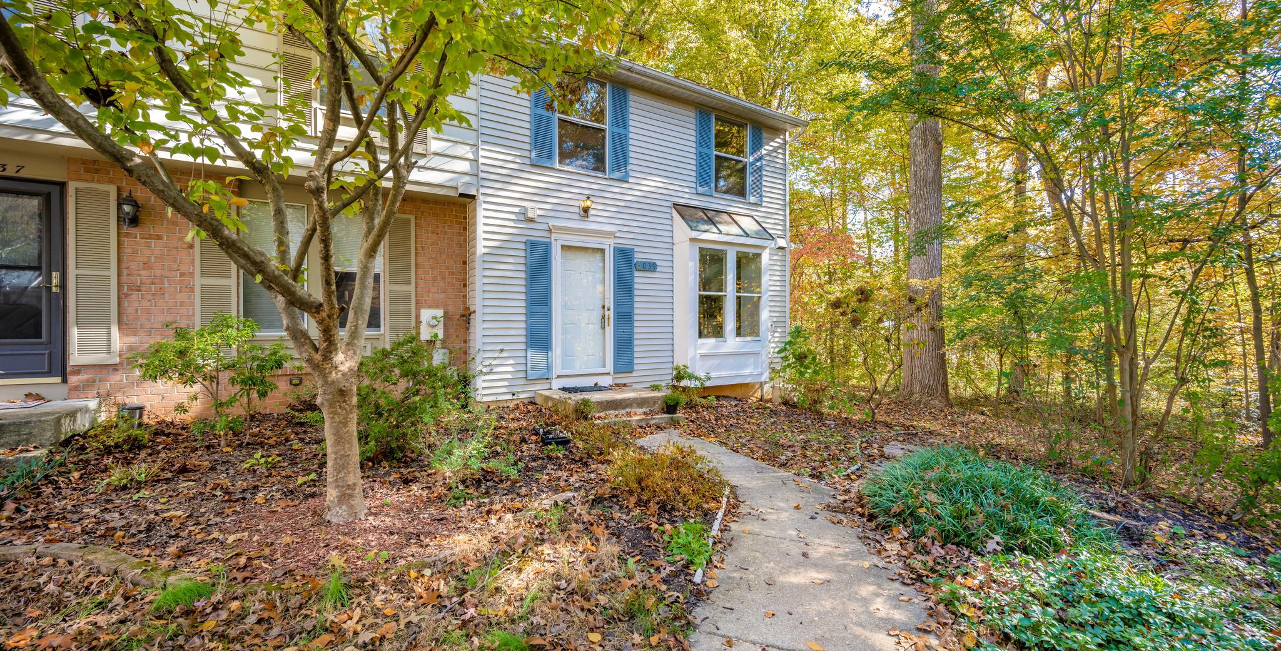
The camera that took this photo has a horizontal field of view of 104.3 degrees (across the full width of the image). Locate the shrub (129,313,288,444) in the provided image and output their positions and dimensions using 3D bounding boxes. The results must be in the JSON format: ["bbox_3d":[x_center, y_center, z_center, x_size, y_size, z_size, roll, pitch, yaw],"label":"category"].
[{"bbox_3d":[-3.800,0.490,4.530,1.120,1.160,0.920,0,0,-31],"label":"shrub"}]

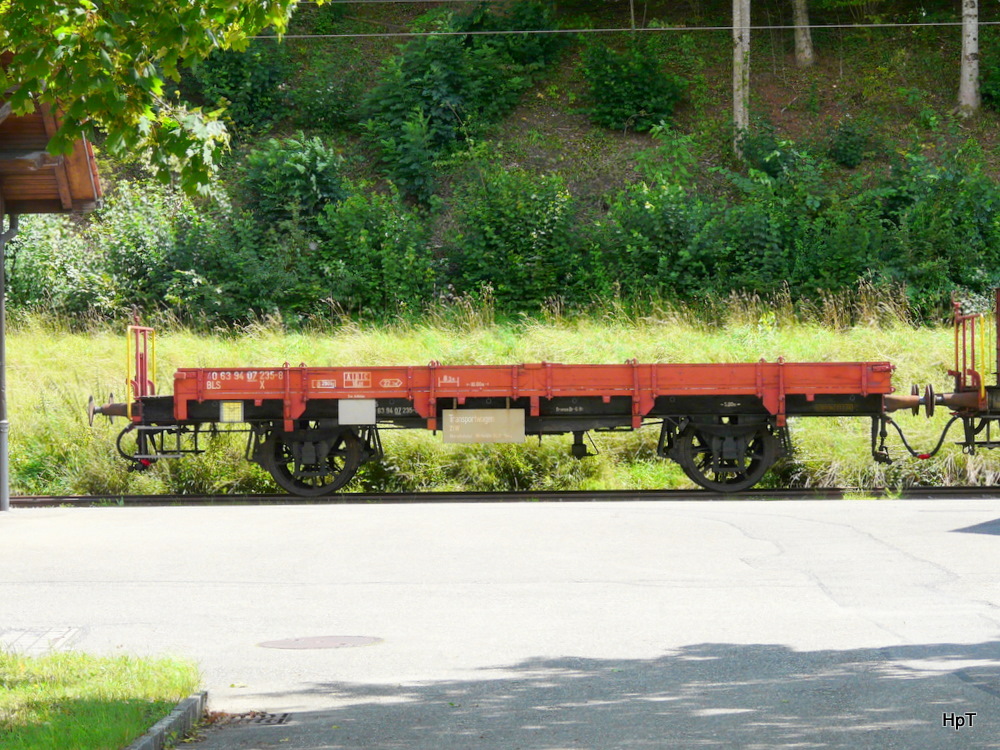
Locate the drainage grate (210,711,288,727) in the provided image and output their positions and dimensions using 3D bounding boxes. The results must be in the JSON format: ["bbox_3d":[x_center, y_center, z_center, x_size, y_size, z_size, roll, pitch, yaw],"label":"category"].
[{"bbox_3d":[-1.277,1.774,16.500,0.420,0.040,0.460,-1,0,2],"label":"drainage grate"}]

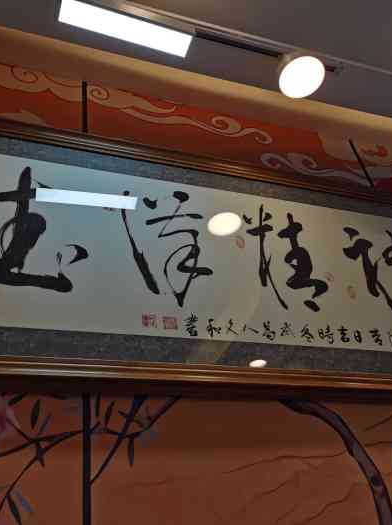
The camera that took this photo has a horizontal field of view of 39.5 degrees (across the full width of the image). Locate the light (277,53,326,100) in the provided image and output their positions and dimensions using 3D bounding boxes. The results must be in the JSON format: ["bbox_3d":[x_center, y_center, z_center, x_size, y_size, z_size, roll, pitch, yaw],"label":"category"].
[{"bbox_3d":[0.283,-0.554,1.542,0.125,0.118,0.125,6,-43,-19],"label":"light"}]

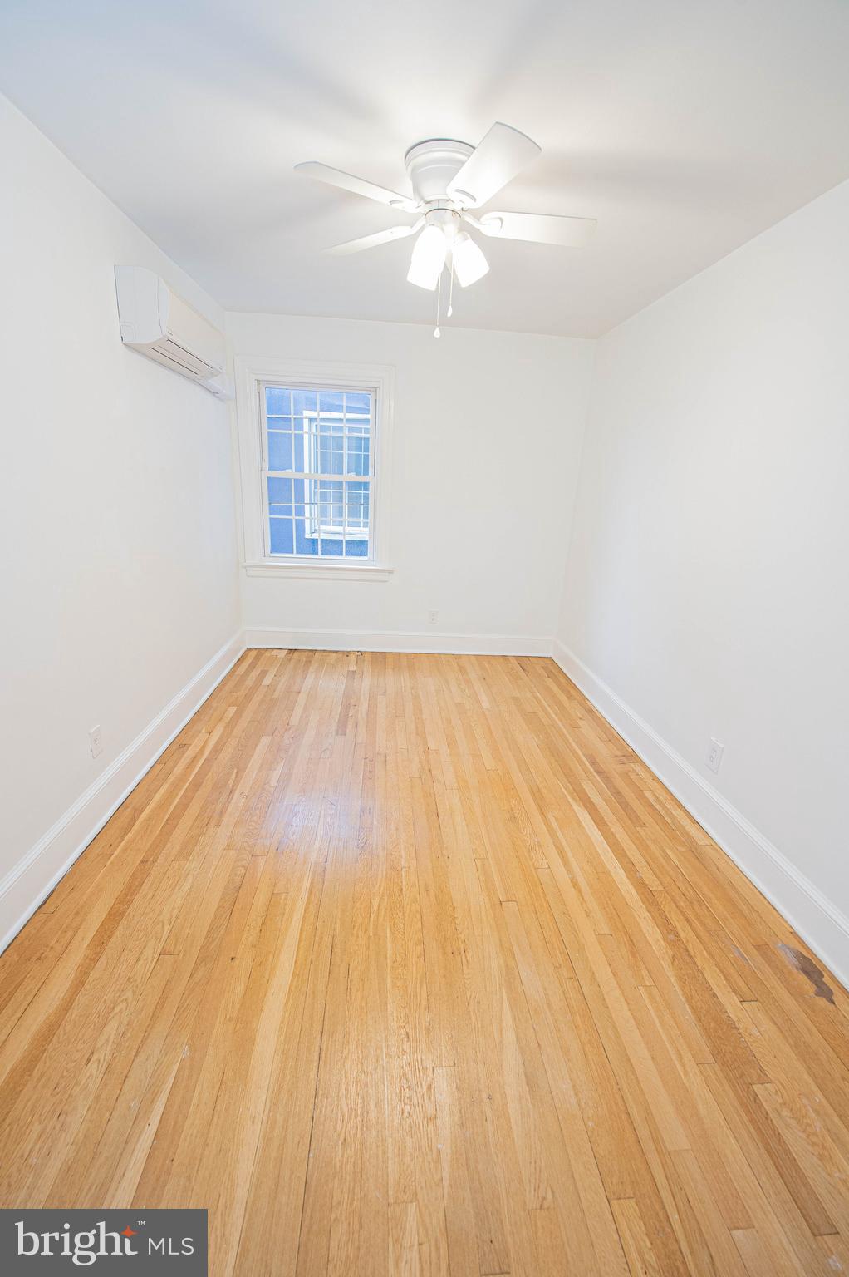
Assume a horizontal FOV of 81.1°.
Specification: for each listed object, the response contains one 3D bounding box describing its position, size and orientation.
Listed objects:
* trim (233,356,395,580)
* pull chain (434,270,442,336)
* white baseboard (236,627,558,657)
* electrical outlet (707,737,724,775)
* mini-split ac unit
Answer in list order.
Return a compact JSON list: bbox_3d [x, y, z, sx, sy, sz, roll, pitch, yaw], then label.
[{"bbox_3d":[-0.791,-1.195,3.682,1.136,1.538,0.080,2,18,-5],"label":"trim"},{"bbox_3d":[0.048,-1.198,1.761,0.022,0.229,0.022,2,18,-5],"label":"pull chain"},{"bbox_3d":[-0.172,0.033,4.133,2.581,0.182,0.030,2,18,-5],"label":"white baseboard"},{"bbox_3d":[1.270,0.514,2.169,0.012,0.124,0.078,2,18,-5],"label":"electrical outlet"},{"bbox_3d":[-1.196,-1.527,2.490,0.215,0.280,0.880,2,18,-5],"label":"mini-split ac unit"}]

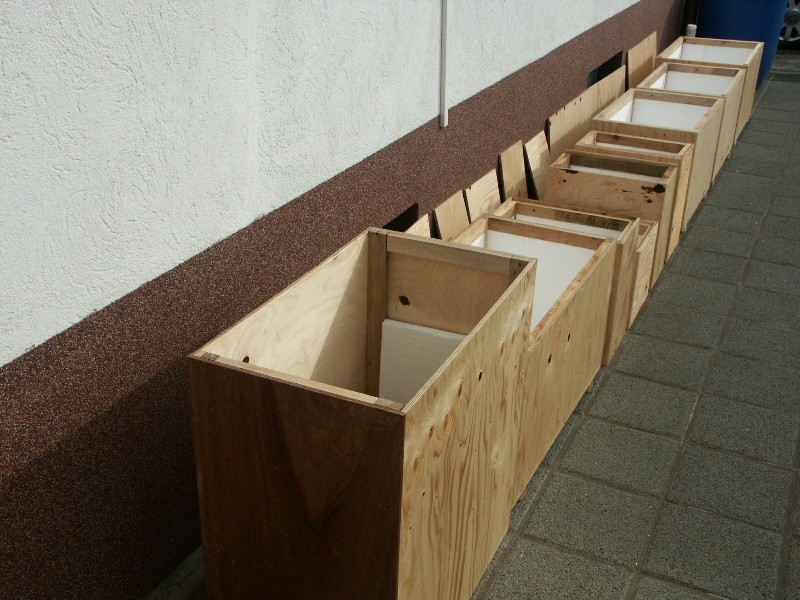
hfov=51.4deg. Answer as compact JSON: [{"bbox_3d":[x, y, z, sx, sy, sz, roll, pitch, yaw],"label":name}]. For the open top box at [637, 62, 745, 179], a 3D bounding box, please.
[{"bbox_3d":[1.643,-1.024,4.731,0.460,0.470,0.740,13,31,25],"label":"open top box"}]

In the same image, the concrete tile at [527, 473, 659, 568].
[{"bbox_3d":[0.517,0.594,2.232,0.302,0.040,0.286,13,31,25],"label":"concrete tile"}]

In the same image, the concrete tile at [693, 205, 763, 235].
[{"bbox_3d":[1.601,-0.376,4.045,0.302,0.040,0.286,13,31,25],"label":"concrete tile"}]

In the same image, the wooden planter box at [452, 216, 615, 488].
[{"bbox_3d":[0.308,0.155,2.604,0.468,0.501,0.869,13,30,25],"label":"wooden planter box"}]

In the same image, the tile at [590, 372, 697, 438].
[{"bbox_3d":[0.788,0.352,2.685,0.302,0.040,0.286,13,31,25],"label":"tile"}]

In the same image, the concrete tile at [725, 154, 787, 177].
[{"bbox_3d":[2.008,-0.739,4.724,0.302,0.040,0.286,13,31,25],"label":"concrete tile"}]

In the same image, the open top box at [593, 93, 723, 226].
[{"bbox_3d":[1.328,-0.747,4.320,0.494,0.495,0.731,13,30,25],"label":"open top box"}]

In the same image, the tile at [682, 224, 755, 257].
[{"bbox_3d":[1.514,-0.263,3.961,0.299,0.045,0.294,13,30,25],"label":"tile"}]

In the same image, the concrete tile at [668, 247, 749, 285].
[{"bbox_3d":[1.330,-0.133,3.592,0.302,0.040,0.286,13,31,25],"label":"concrete tile"}]

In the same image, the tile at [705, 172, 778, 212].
[{"bbox_3d":[1.864,-0.576,4.555,0.299,0.045,0.597,13,30,25],"label":"tile"}]

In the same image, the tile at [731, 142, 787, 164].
[{"bbox_3d":[2.215,-0.890,5.149,0.299,0.045,0.294,13,30,25],"label":"tile"}]

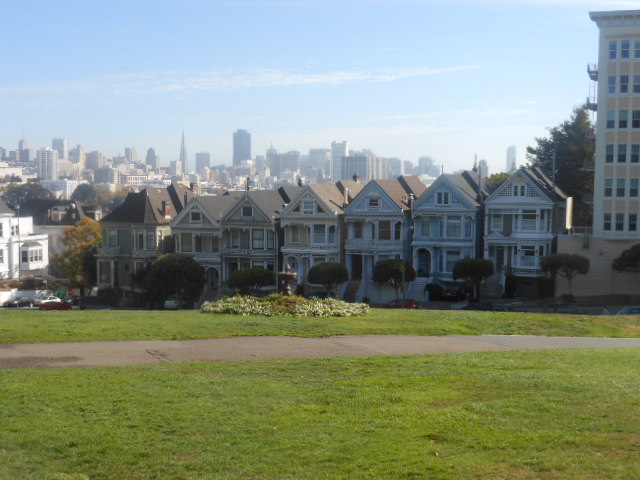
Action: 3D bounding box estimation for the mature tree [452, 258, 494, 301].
[{"bbox_3d":[15.094,3.971,81.815,4.100,4.220,4.100,2,5,20],"label":"mature tree"}]

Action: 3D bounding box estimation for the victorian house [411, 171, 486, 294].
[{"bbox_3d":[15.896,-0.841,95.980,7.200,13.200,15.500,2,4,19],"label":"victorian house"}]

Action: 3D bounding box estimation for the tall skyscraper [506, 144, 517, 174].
[{"bbox_3d":[854.104,-324.847,3710.781,34.000,190.000,30.000,-1,5,-16],"label":"tall skyscraper"}]

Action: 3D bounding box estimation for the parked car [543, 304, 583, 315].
[{"bbox_3d":[21.121,6.315,71.000,4.500,1.550,1.800,2,4,19],"label":"parked car"}]

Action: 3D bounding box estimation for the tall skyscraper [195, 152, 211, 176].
[{"bbox_3d":[-435.754,-255.223,3098.696,40.000,142.000,40.000,2,5,20],"label":"tall skyscraper"}]

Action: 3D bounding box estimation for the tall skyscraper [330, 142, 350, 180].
[{"bbox_3d":[54.135,-196.077,2309.760,42.000,150.000,26.000,2,5,20],"label":"tall skyscraper"}]

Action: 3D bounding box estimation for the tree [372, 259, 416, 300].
[{"bbox_3d":[7.576,4.198,84.606,4.400,4.550,4.300,0,4,0],"label":"tree"}]

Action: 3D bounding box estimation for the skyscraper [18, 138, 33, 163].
[{"bbox_3d":[-836.779,-248.197,2360.000,25.000,75.000,25.000,2,4,19],"label":"skyscraper"}]

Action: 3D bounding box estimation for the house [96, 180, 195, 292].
[{"bbox_3d":[-21.386,-0.618,109.504,9.200,13.400,14.500,2,5,20],"label":"house"}]

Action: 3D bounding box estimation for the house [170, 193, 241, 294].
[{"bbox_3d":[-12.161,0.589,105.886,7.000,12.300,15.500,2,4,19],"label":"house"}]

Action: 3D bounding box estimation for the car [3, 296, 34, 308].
[{"bbox_3d":[-41.020,8.525,113.196,1.800,1.450,4.500,2,5,20],"label":"car"}]

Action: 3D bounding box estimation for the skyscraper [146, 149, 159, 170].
[{"bbox_3d":[-526.707,-251.558,2616.240,29.000,70.000,27.000,2,5,20],"label":"skyscraper"}]

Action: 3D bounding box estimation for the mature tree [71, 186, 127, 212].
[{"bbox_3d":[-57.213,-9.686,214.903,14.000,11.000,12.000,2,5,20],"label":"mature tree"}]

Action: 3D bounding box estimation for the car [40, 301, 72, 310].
[{"bbox_3d":[-30.938,7.910,97.500,4.400,1.400,1.780,2,4,19],"label":"car"}]

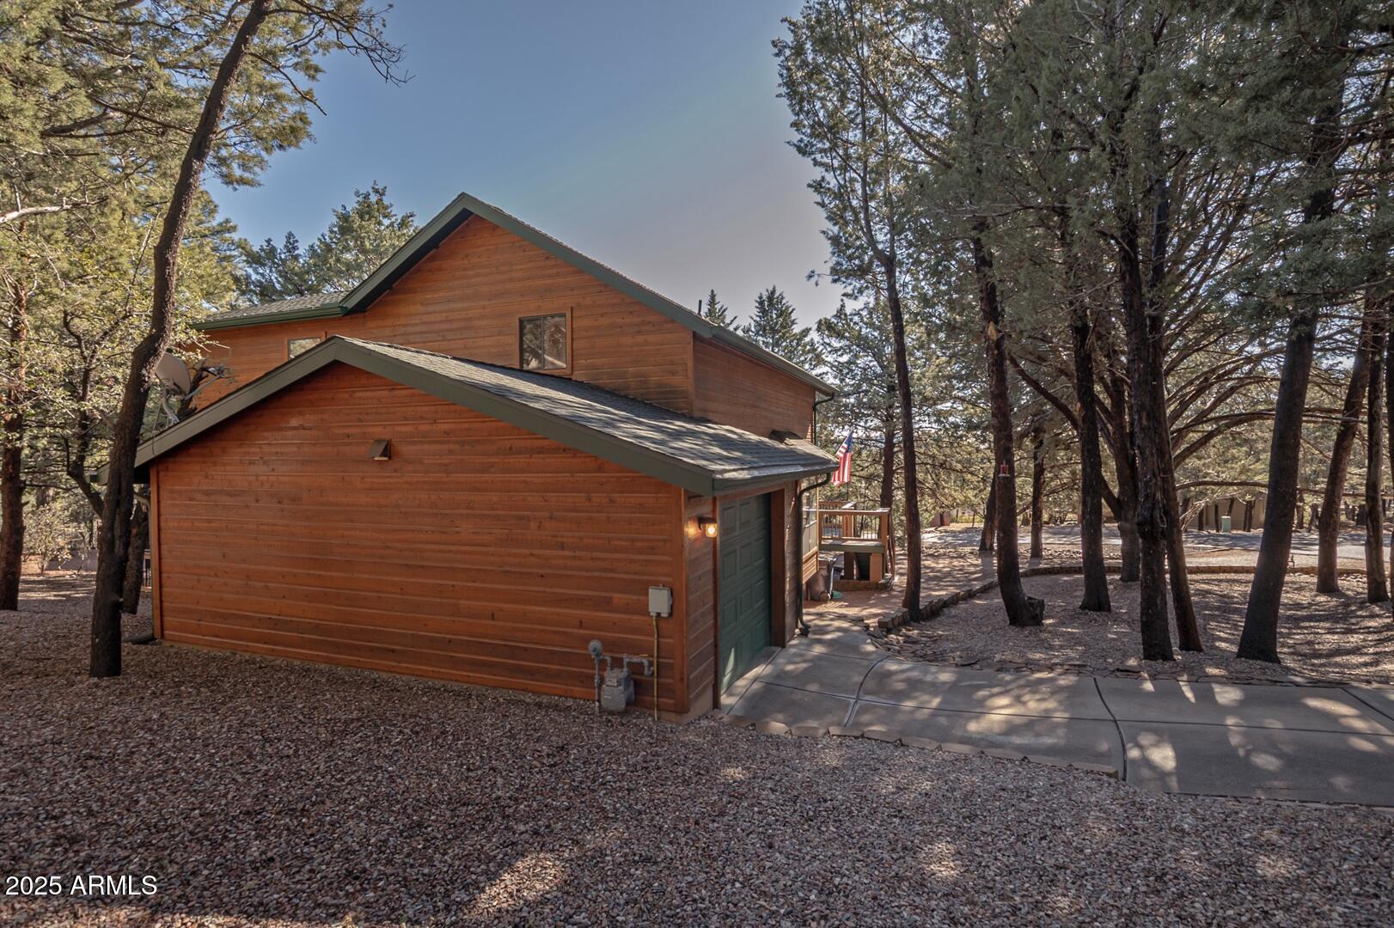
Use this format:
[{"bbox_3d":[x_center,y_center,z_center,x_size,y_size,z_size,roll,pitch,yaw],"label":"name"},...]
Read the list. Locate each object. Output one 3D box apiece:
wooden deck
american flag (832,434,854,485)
[{"bbox_3d":[4.796,2.391,20.007,2.400,2.279,2.900,0,1,21],"label":"wooden deck"},{"bbox_3d":[4.066,-0.122,18.400,0.620,1.500,0.250,0,1,21],"label":"american flag"}]

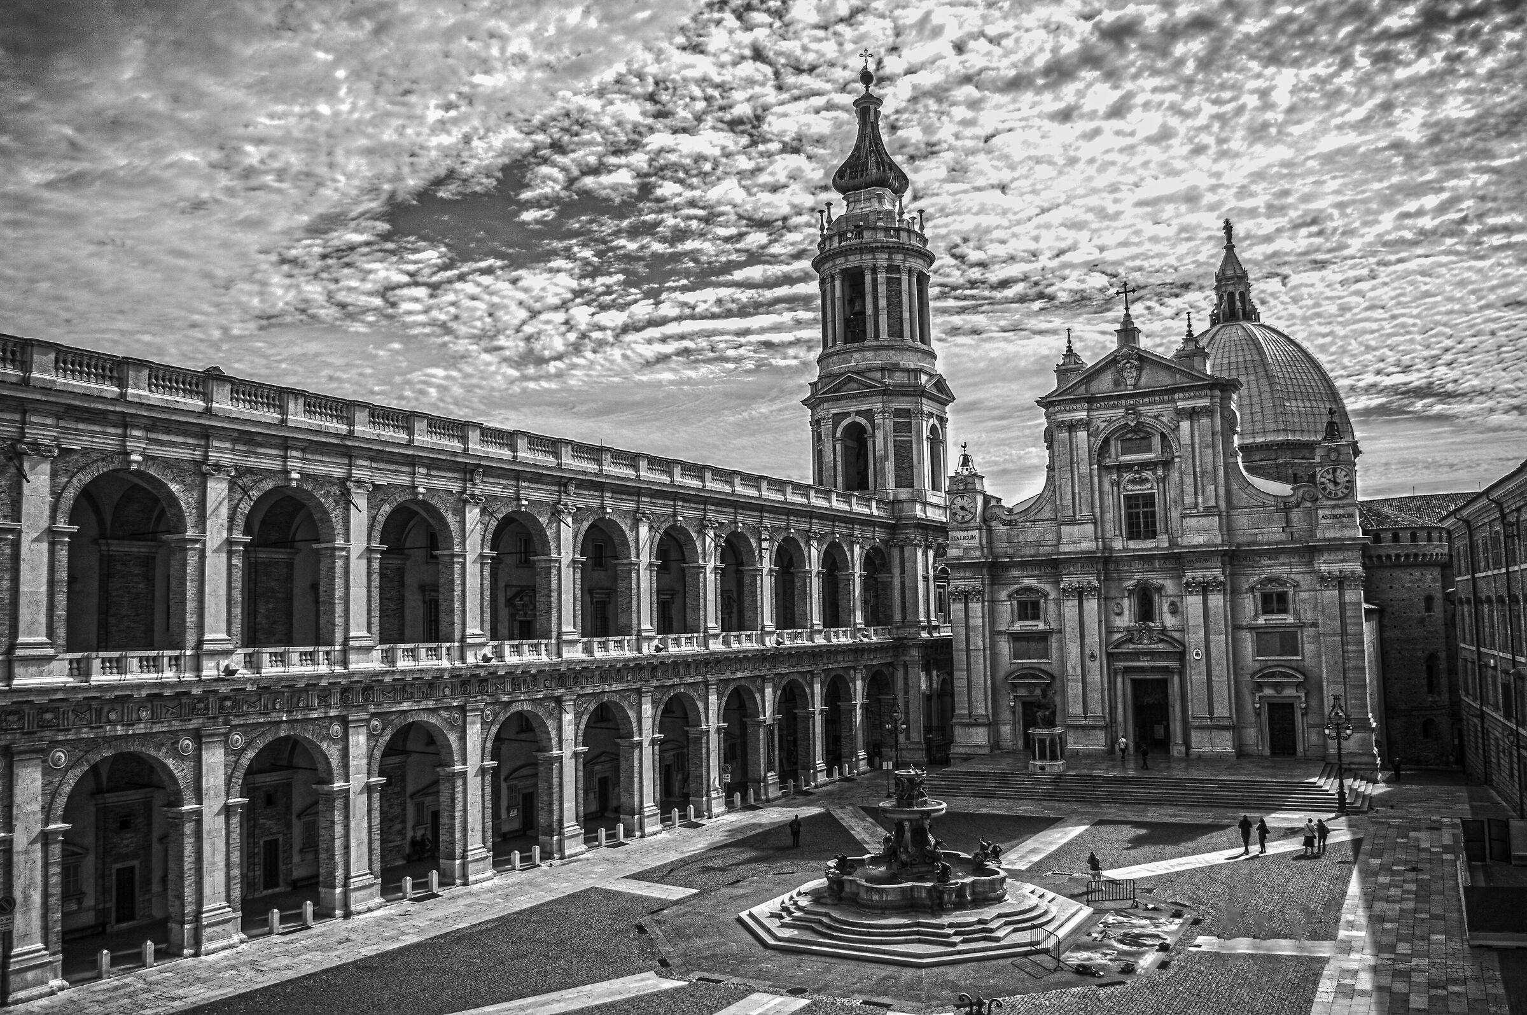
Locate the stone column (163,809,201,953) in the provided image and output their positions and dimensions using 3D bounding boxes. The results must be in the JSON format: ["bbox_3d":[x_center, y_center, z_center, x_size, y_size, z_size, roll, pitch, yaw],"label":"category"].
[{"bbox_3d":[-21.790,13.921,42.944,1.200,5.718,0.811,-5,-7,31],"label":"stone column"}]

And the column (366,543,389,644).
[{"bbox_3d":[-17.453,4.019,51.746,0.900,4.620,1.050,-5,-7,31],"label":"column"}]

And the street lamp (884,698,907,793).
[{"bbox_3d":[9.122,16.411,78.119,1.600,6.800,0.650,-5,-7,31],"label":"street lamp"}]

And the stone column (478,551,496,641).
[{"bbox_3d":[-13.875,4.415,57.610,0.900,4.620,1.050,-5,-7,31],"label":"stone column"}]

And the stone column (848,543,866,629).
[{"bbox_3d":[7.382,6.373,92.551,0.811,6.933,1.304,-5,-7,31],"label":"stone column"}]

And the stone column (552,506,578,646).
[{"bbox_3d":[-10.885,3.678,62.466,0.962,7.740,1.234,-5,-7,31],"label":"stone column"}]

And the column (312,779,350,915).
[{"bbox_3d":[-17.701,13.919,46.788,1.050,5.119,1.000,-5,-7,30],"label":"column"}]

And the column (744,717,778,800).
[{"bbox_3d":[-0.116,16.705,76.348,1.250,5.138,1.900,-5,-7,30],"label":"column"}]

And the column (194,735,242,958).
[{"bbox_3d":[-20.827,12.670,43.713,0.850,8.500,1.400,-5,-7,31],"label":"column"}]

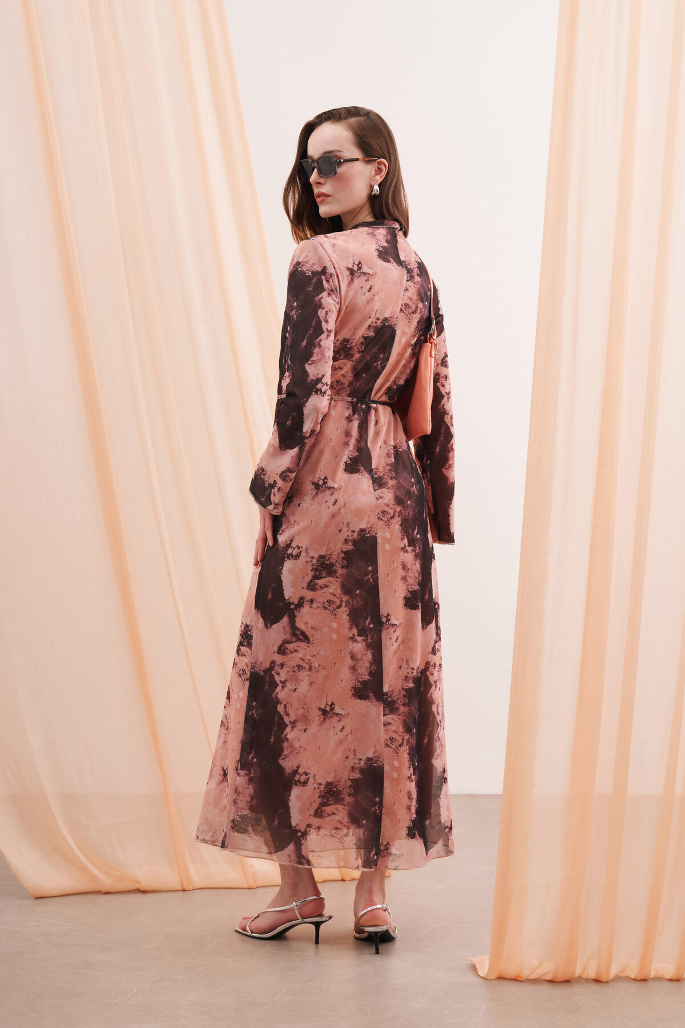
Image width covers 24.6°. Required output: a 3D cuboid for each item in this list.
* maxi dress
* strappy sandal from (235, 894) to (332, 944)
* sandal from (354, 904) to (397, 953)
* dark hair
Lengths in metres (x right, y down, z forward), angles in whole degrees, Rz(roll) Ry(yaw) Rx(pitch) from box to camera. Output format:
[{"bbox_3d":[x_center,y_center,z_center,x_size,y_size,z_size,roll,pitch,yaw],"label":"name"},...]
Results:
[{"bbox_3d":[-0.037,0.042,3.400,0.530,1.380,0.480,1,-1,-37],"label":"maxi dress"},{"bbox_3d":[-0.128,0.877,3.440,0.238,0.107,0.090,0,-1,29],"label":"strappy sandal"},{"bbox_3d":[0.073,0.877,3.420,0.092,0.107,0.235,0,-1,1],"label":"sandal"},{"bbox_3d":[0.008,-0.733,3.400,0.235,0.300,0.220,1,-1,-40],"label":"dark hair"}]

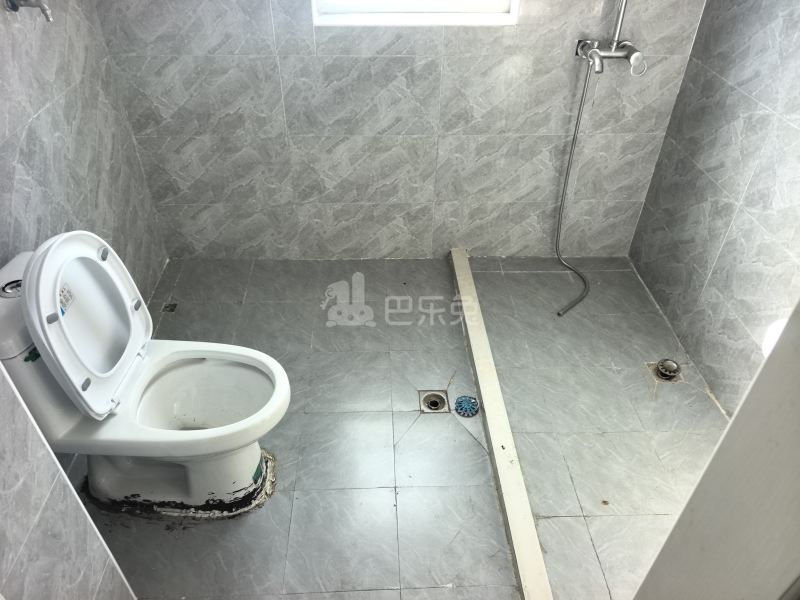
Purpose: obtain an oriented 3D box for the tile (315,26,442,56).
[{"bbox_3d":[-0.075,-0.959,2.054,0.468,0.102,0.010,-1,37,-2],"label":"tile"}]

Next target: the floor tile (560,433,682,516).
[{"bbox_3d":[0.653,0.517,1.671,0.291,0.010,0.291,-1,37,-2],"label":"floor tile"}]

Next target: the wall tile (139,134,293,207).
[{"bbox_3d":[-0.753,-0.531,2.288,0.600,0.303,0.010,-1,38,-3],"label":"wall tile"}]

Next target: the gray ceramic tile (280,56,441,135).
[{"bbox_3d":[-0.151,-0.795,2.172,0.614,0.304,0.010,-1,37,-2],"label":"gray ceramic tile"}]

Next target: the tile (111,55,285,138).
[{"bbox_3d":[-0.748,-0.770,2.102,0.600,0.302,0.010,-1,38,-3],"label":"tile"}]

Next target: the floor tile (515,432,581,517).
[{"bbox_3d":[0.456,0.541,1.720,0.144,0.010,0.300,-1,39,-3],"label":"floor tile"}]

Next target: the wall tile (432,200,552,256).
[{"bbox_3d":[0.449,-0.320,2.530,0.600,0.288,0.010,-1,38,-3],"label":"wall tile"}]

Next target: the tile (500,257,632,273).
[{"bbox_3d":[0.785,-0.166,2.614,0.619,0.010,0.120,-1,39,-3],"label":"tile"}]

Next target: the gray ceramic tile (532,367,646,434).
[{"bbox_3d":[0.664,0.350,1.965,0.300,0.010,0.300,-1,39,-3],"label":"gray ceramic tile"}]

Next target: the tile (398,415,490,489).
[{"bbox_3d":[0.126,0.458,1.740,0.290,0.010,0.292,-1,37,-2],"label":"tile"}]

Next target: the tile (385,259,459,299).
[{"bbox_3d":[0.088,-0.093,2.463,0.290,0.010,0.313,-1,38,-2],"label":"tile"}]

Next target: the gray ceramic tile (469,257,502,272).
[{"bbox_3d":[0.403,-0.159,2.596,0.148,0.010,0.120,-1,39,-3],"label":"gray ceramic tile"}]

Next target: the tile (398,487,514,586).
[{"bbox_3d":[0.139,0.633,1.506,0.290,0.010,0.292,-1,37,-2],"label":"tile"}]

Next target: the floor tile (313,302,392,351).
[{"bbox_3d":[-0.193,0.107,2.200,0.298,0.010,0.292,-1,38,-2],"label":"floor tile"}]

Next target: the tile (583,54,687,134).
[{"bbox_3d":[0.942,-0.814,2.220,0.344,0.304,0.010,-1,37,-2],"label":"tile"}]

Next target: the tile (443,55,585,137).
[{"bbox_3d":[0.451,-0.797,2.173,0.590,0.305,0.010,-1,39,-3],"label":"tile"}]

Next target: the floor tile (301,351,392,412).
[{"bbox_3d":[-0.178,0.288,1.961,0.292,0.010,0.292,-1,37,-2],"label":"floor tile"}]

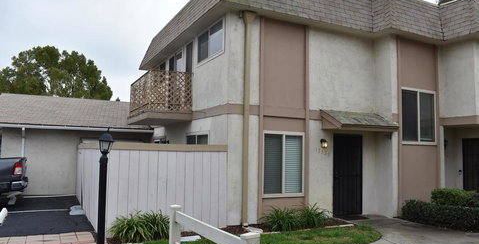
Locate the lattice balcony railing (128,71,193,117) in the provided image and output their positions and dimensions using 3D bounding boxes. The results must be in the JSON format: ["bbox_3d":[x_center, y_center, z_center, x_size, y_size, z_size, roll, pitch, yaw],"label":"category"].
[{"bbox_3d":[-2.422,-0.726,10.810,1.218,1.092,2.587,3,-5,-28],"label":"lattice balcony railing"}]

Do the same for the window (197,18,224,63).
[{"bbox_3d":[-0.700,-1.944,8.853,0.100,0.770,1.620,3,-4,-27],"label":"window"}]

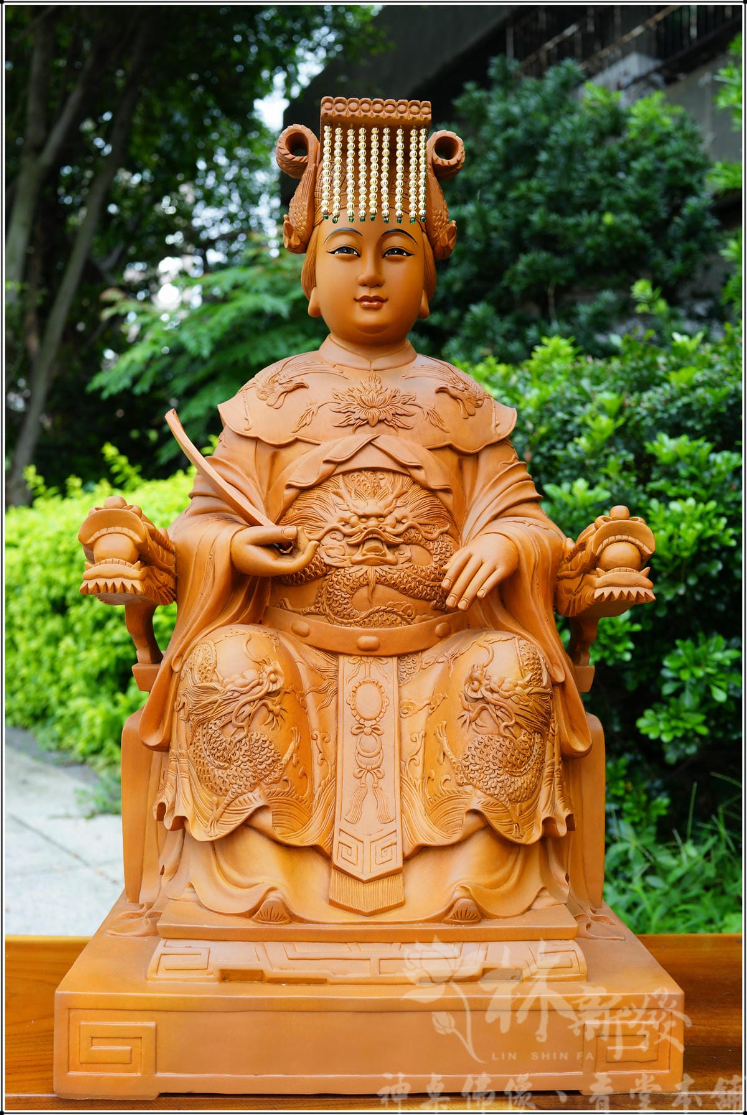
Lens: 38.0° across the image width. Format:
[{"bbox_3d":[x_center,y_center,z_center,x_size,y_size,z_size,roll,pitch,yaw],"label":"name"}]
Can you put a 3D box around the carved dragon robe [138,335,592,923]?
[{"bbox_3d":[-0.009,0.050,1.110,0.450,0.565,0.265,0,-3,-3],"label":"carved dragon robe"}]

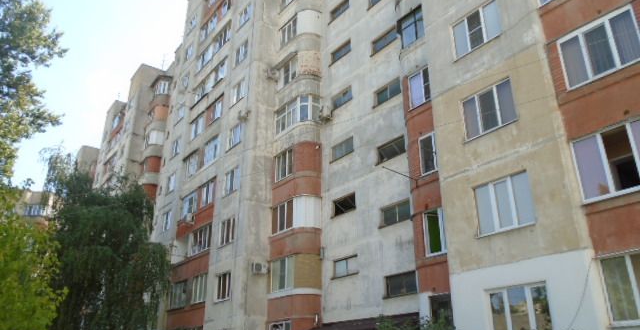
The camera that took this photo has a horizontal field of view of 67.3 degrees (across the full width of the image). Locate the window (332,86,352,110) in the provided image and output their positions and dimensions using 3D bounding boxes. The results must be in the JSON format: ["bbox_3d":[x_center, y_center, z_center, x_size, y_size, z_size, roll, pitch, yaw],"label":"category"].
[{"bbox_3d":[1.165,-3.322,24.360,0.160,0.757,1.636,17,-28,-34],"label":"window"}]

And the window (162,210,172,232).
[{"bbox_3d":[-10.574,3.859,33.393,0.154,1.302,1.148,17,-29,-35],"label":"window"}]

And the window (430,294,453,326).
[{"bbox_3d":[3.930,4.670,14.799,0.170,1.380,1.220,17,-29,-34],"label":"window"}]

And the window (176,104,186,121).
[{"bbox_3d":[-10.574,-3.919,36.864,0.160,1.293,1.465,17,-28,-34],"label":"window"}]

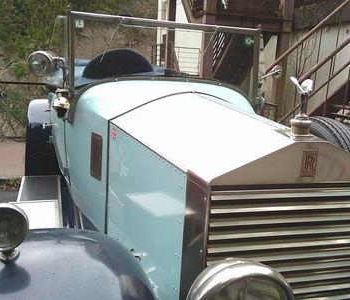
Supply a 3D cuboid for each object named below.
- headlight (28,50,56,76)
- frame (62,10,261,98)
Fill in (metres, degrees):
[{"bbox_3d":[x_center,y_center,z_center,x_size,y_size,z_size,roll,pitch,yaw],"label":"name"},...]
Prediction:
[{"bbox_3d":[-0.683,-0.442,2.004,0.130,0.132,0.120,3,13,0],"label":"headlight"},{"bbox_3d":[-0.026,-0.494,2.203,1.115,0.453,0.060,0,7,-16],"label":"frame"}]

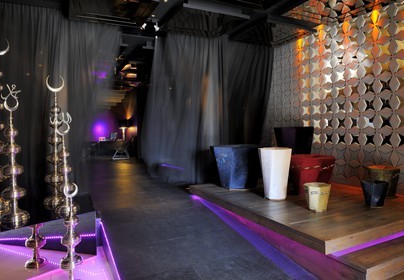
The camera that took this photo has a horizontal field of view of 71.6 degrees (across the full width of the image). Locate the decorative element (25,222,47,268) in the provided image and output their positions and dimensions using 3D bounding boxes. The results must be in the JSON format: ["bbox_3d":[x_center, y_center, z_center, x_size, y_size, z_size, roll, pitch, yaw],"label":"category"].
[{"bbox_3d":[-1.700,1.070,2.860,0.225,0.440,0.225,0,0,0],"label":"decorative element"}]

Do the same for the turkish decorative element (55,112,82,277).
[{"bbox_3d":[-1.312,0.488,2.719,0.255,1.506,0.235,-1,2,-26],"label":"turkish decorative element"}]

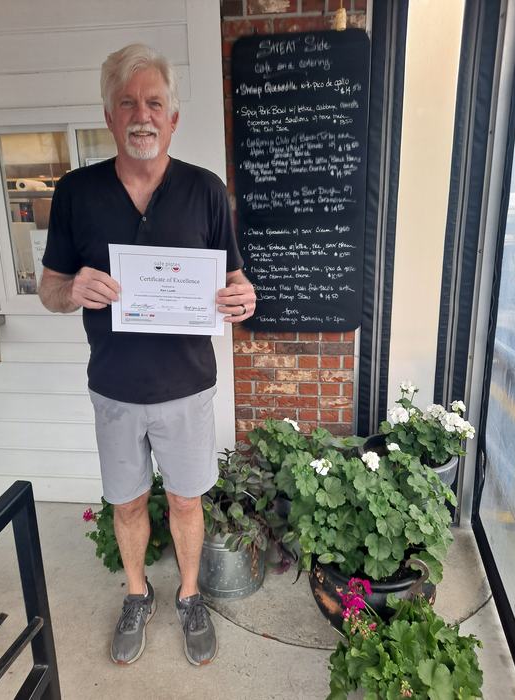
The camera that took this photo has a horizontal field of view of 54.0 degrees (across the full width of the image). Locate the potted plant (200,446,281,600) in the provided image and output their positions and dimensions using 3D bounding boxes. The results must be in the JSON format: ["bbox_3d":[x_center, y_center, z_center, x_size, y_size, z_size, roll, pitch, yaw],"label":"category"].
[{"bbox_3d":[-0.090,0.638,1.976,0.350,0.530,0.350,1,15,7],"label":"potted plant"}]

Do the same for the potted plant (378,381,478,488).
[{"bbox_3d":[0.628,0.491,2.030,0.440,0.765,0.420,1,15,7],"label":"potted plant"}]

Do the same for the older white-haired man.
[{"bbox_3d":[-0.304,0.100,1.492,0.610,1.820,0.390,-1,14,-2],"label":"older white-haired man"}]

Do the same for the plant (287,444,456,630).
[{"bbox_3d":[0.365,0.641,1.684,0.540,0.655,0.500,1,15,7],"label":"plant"}]

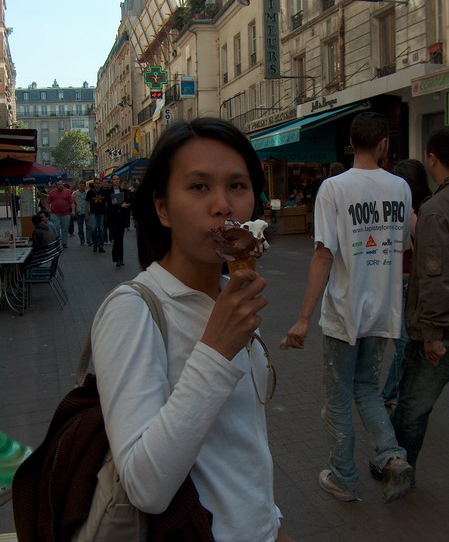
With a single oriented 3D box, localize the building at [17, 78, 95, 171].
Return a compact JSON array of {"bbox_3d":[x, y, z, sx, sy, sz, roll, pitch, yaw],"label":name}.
[{"bbox_3d":[-31.684,-22.808,120.138,18.000,23.300,12.000,-2,6,-2],"label":"building"}]

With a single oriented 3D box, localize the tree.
[{"bbox_3d":[-24.313,-15.683,101.829,7.000,12.800,7.000,-1,6,0],"label":"tree"}]

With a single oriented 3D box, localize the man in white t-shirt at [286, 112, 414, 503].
[{"bbox_3d":[0.573,0.180,2.939,0.570,1.770,0.550,-3,7,-15],"label":"man in white t-shirt"}]

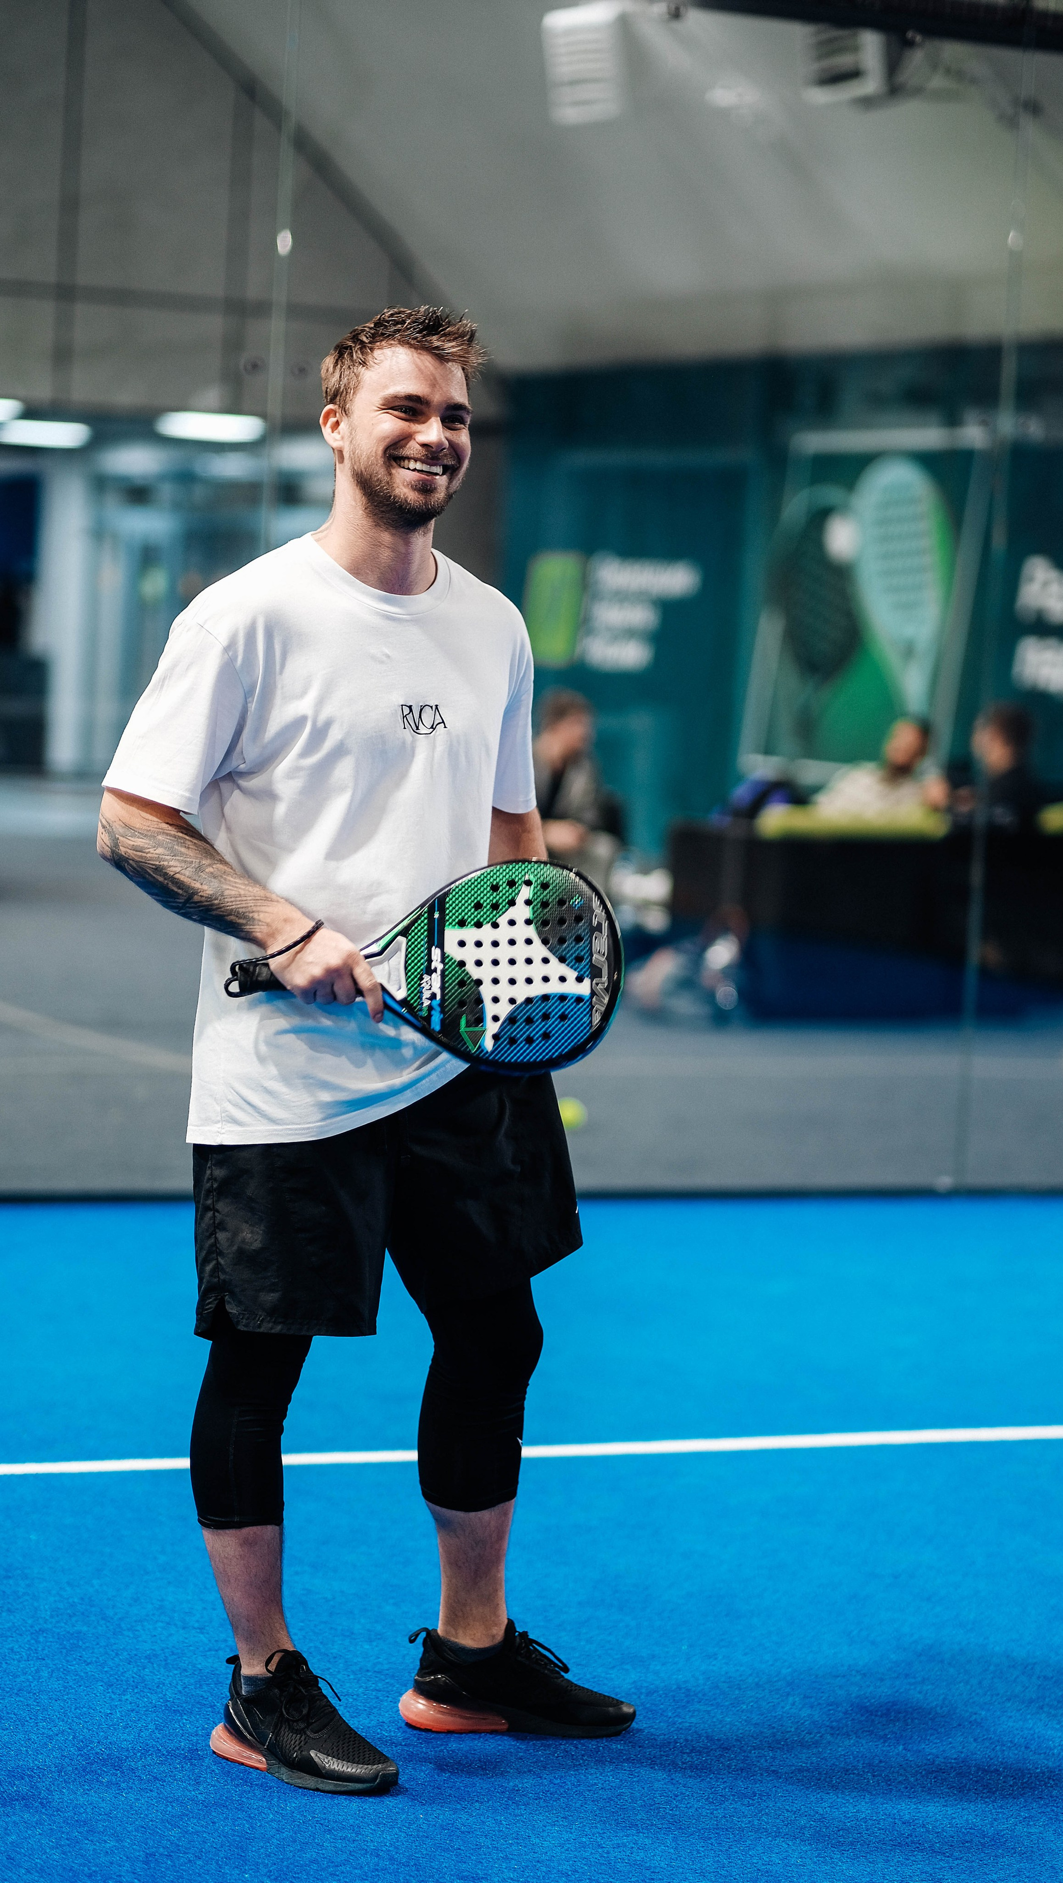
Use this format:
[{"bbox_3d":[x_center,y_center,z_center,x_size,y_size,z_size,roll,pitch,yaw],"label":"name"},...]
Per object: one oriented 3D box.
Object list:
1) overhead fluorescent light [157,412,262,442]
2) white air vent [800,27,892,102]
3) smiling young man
[{"bbox_3d":[-2.263,-3.667,31.037,0.620,0.090,0.600,1,4,-22],"label":"overhead fluorescent light"},{"bbox_3d":[1.654,-4.341,21.218,0.360,0.600,0.740,-5,7,-27],"label":"white air vent"},{"bbox_3d":[-0.153,0.114,5.455,0.450,1.785,0.650,7,5,44],"label":"smiling young man"}]

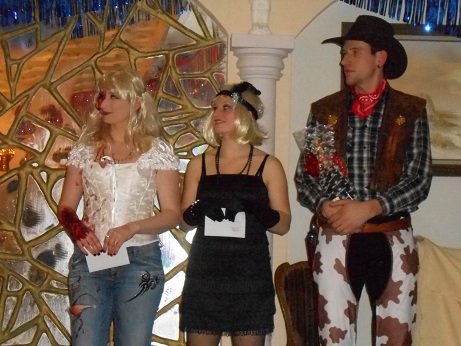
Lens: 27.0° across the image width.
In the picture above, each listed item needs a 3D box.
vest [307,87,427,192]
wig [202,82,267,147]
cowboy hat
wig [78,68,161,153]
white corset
[{"bbox_3d":[0.542,-0.128,3.770,0.450,0.440,0.270,1,0,14],"label":"vest"},{"bbox_3d":[0.016,-0.234,3.840,0.250,0.255,0.235,1,0,-42],"label":"wig"},{"bbox_3d":[0.535,-0.493,3.770,0.360,0.180,0.310,21,-11,-30],"label":"cowboy hat"},{"bbox_3d":[-0.444,-0.250,3.840,0.300,0.335,0.290,1,0,-42],"label":"wig"},{"bbox_3d":[-0.432,0.078,3.840,0.440,0.430,0.260,1,0,7],"label":"white corset"}]

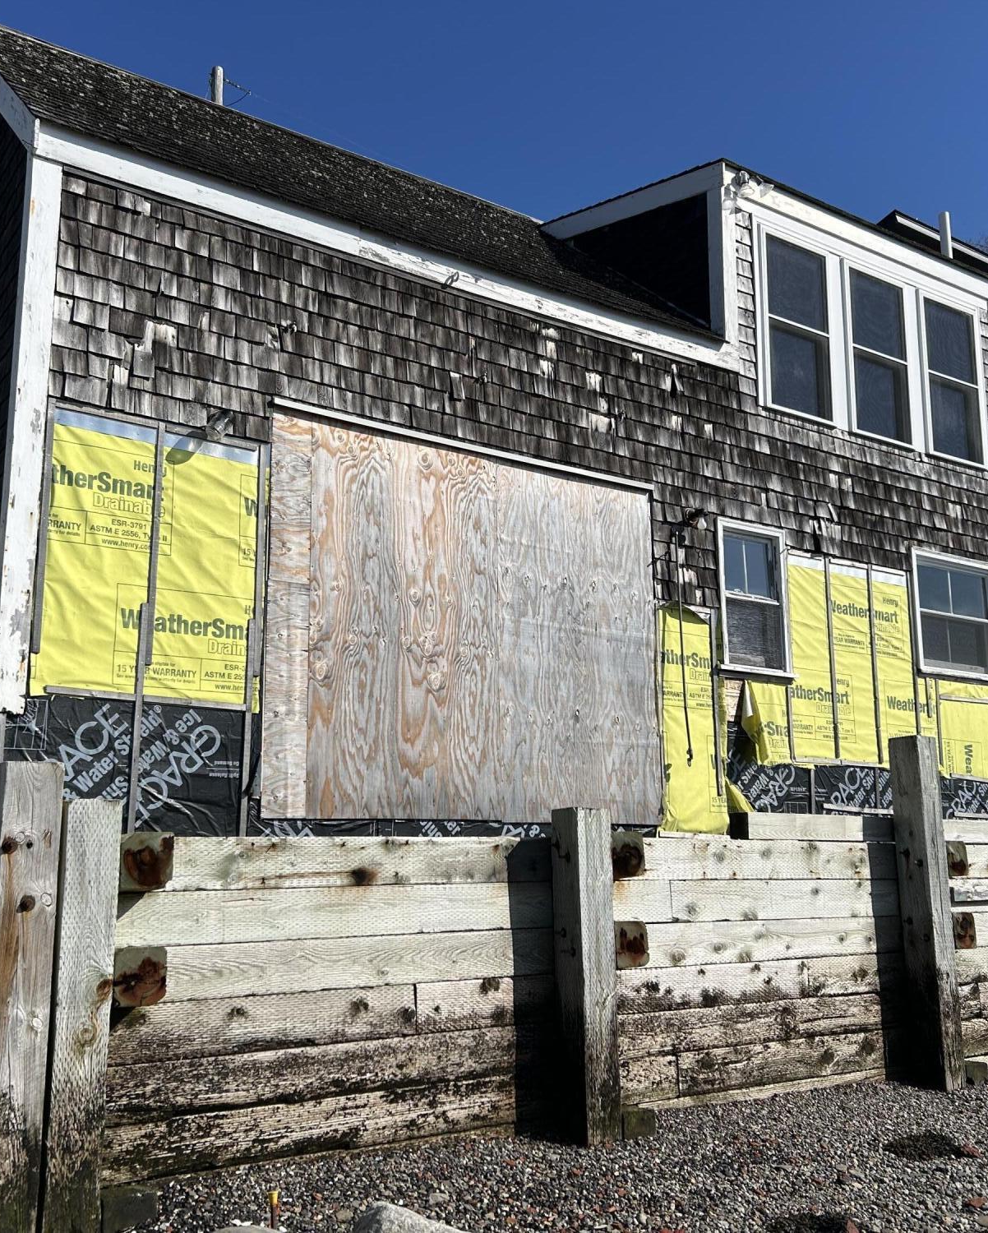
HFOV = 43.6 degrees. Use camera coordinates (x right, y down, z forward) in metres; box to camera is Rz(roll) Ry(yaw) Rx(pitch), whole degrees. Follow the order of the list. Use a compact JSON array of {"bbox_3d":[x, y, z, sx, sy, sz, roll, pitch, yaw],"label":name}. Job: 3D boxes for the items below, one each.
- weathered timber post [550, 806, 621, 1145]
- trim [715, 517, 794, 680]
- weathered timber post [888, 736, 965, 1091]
[{"bbox_3d":[0.399,1.535,5.357,0.185,1.376,0.185,7,-14,-35],"label":"weathered timber post"},{"bbox_3d":[1.789,-0.112,8.443,0.678,1.052,0.100,8,-14,-34],"label":"trim"},{"bbox_3d":[2.377,1.604,6.791,0.184,1.865,0.186,8,-14,-37],"label":"weathered timber post"}]

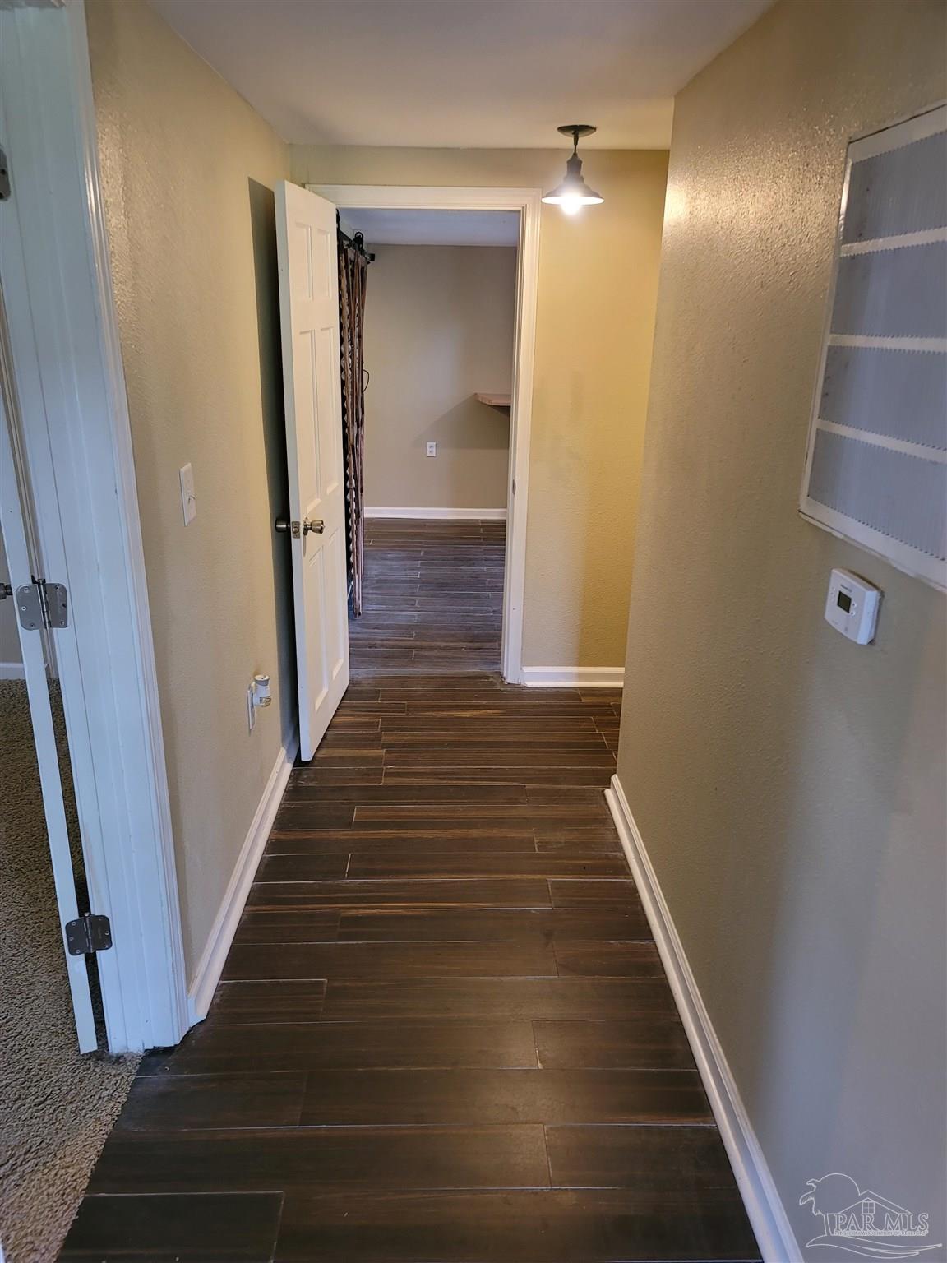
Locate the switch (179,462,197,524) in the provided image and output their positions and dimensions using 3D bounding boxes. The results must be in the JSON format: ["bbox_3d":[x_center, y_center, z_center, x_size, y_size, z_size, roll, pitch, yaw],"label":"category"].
[{"bbox_3d":[-0.656,-0.316,2.113,0.012,0.128,0.081,1,19,-2],"label":"switch"}]

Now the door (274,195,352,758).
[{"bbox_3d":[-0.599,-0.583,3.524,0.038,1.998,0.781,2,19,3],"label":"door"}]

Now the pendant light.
[{"bbox_3d":[0.345,-1.556,3.087,0.213,0.265,0.213,1,19,-2],"label":"pendant light"}]

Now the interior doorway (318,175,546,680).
[{"bbox_3d":[-0.212,-0.754,3.933,0.902,2.091,0.140,1,19,-2],"label":"interior doorway"}]

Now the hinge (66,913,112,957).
[{"bbox_3d":[-0.839,0.667,1.998,0.088,0.091,0.018,-3,20,-12],"label":"hinge"}]

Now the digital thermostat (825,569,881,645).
[{"bbox_3d":[0.566,-0.038,1.349,0.030,0.077,0.118,1,19,-2],"label":"digital thermostat"}]

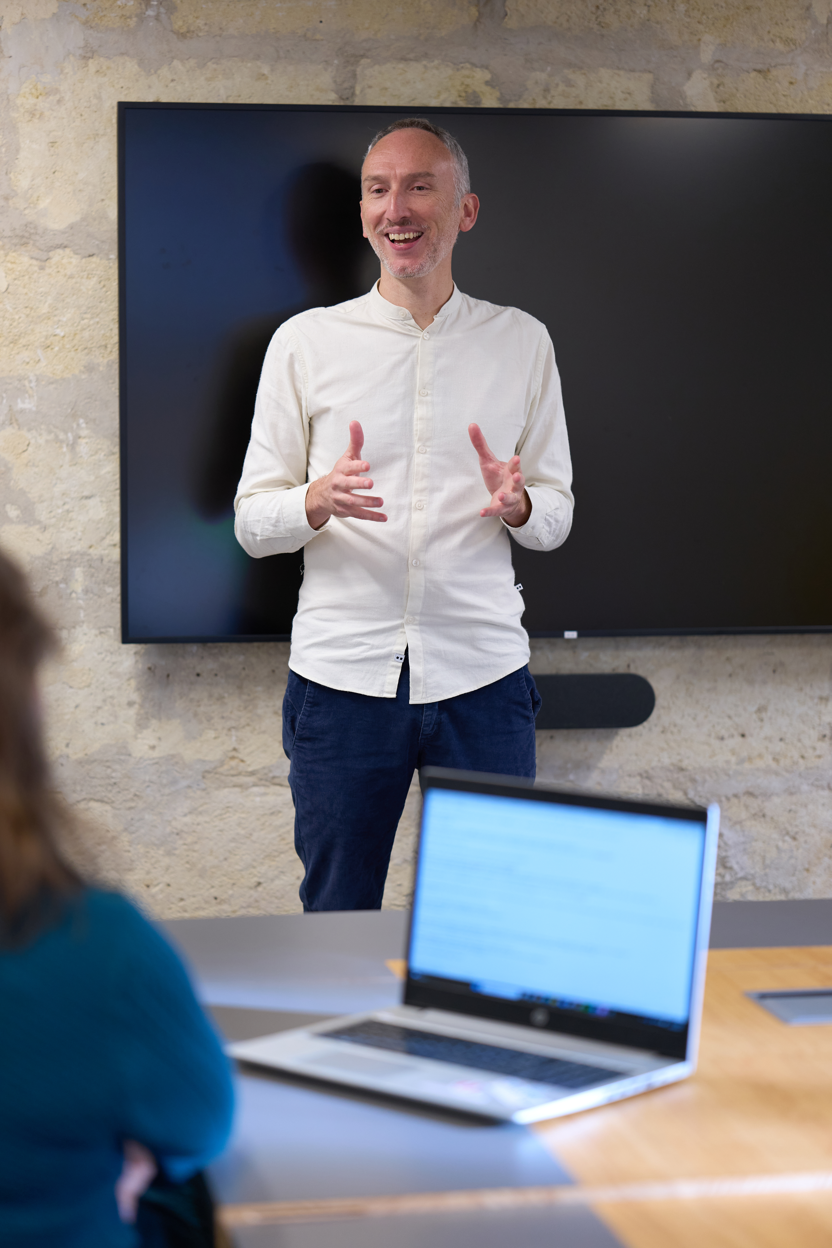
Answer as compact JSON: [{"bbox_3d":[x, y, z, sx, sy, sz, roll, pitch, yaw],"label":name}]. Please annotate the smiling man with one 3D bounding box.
[{"bbox_3d":[-0.018,0.122,4.060,0.540,1.810,0.460,0,6,-2],"label":"smiling man"}]

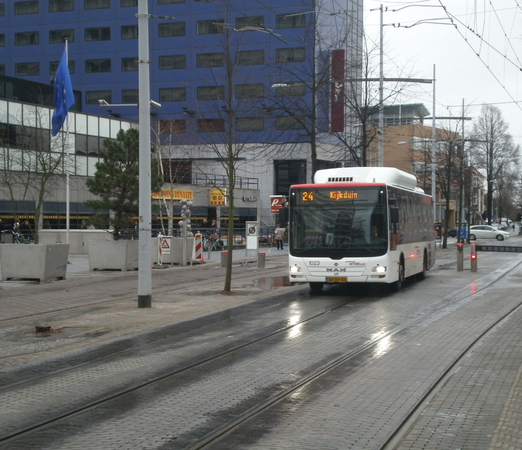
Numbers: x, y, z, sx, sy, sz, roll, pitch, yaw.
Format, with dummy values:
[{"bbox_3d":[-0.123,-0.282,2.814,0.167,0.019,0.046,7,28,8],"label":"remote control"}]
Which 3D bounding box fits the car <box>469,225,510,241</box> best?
[{"bbox_3d":[21.950,0.790,98.500,4.450,1.500,1.800,0,0,18],"label":"car"}]

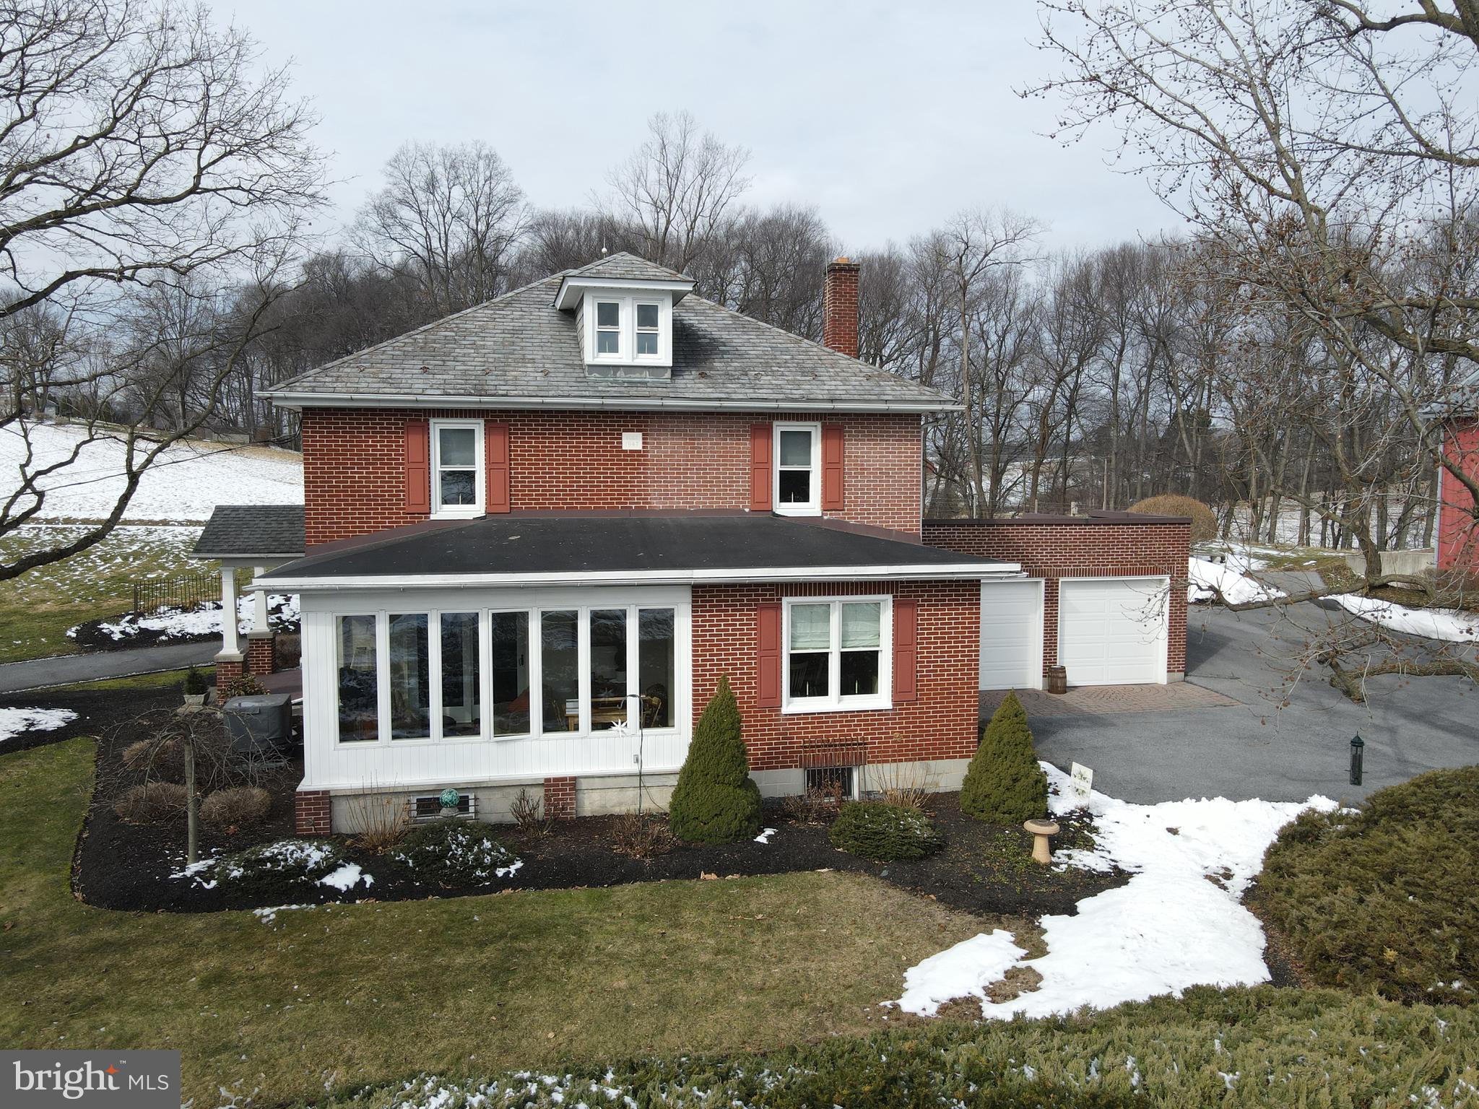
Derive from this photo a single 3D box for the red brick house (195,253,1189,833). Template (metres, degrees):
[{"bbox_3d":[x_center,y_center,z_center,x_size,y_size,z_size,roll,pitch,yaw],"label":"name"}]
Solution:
[{"bbox_3d":[-0.227,-1.531,20.171,19.030,9.020,13.200,-1,5,-11],"label":"red brick house"}]

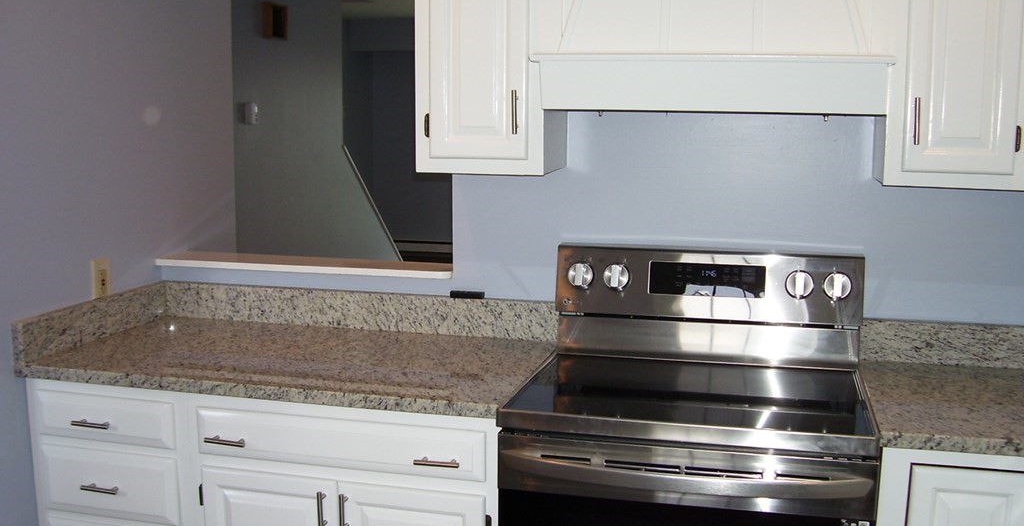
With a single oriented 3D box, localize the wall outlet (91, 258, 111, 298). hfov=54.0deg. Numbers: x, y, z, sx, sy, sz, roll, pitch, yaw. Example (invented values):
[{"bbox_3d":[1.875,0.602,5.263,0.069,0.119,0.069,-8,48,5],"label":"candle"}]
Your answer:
[{"bbox_3d":[-1.090,0.050,2.671,0.008,0.115,0.076,2,9,15],"label":"wall outlet"}]

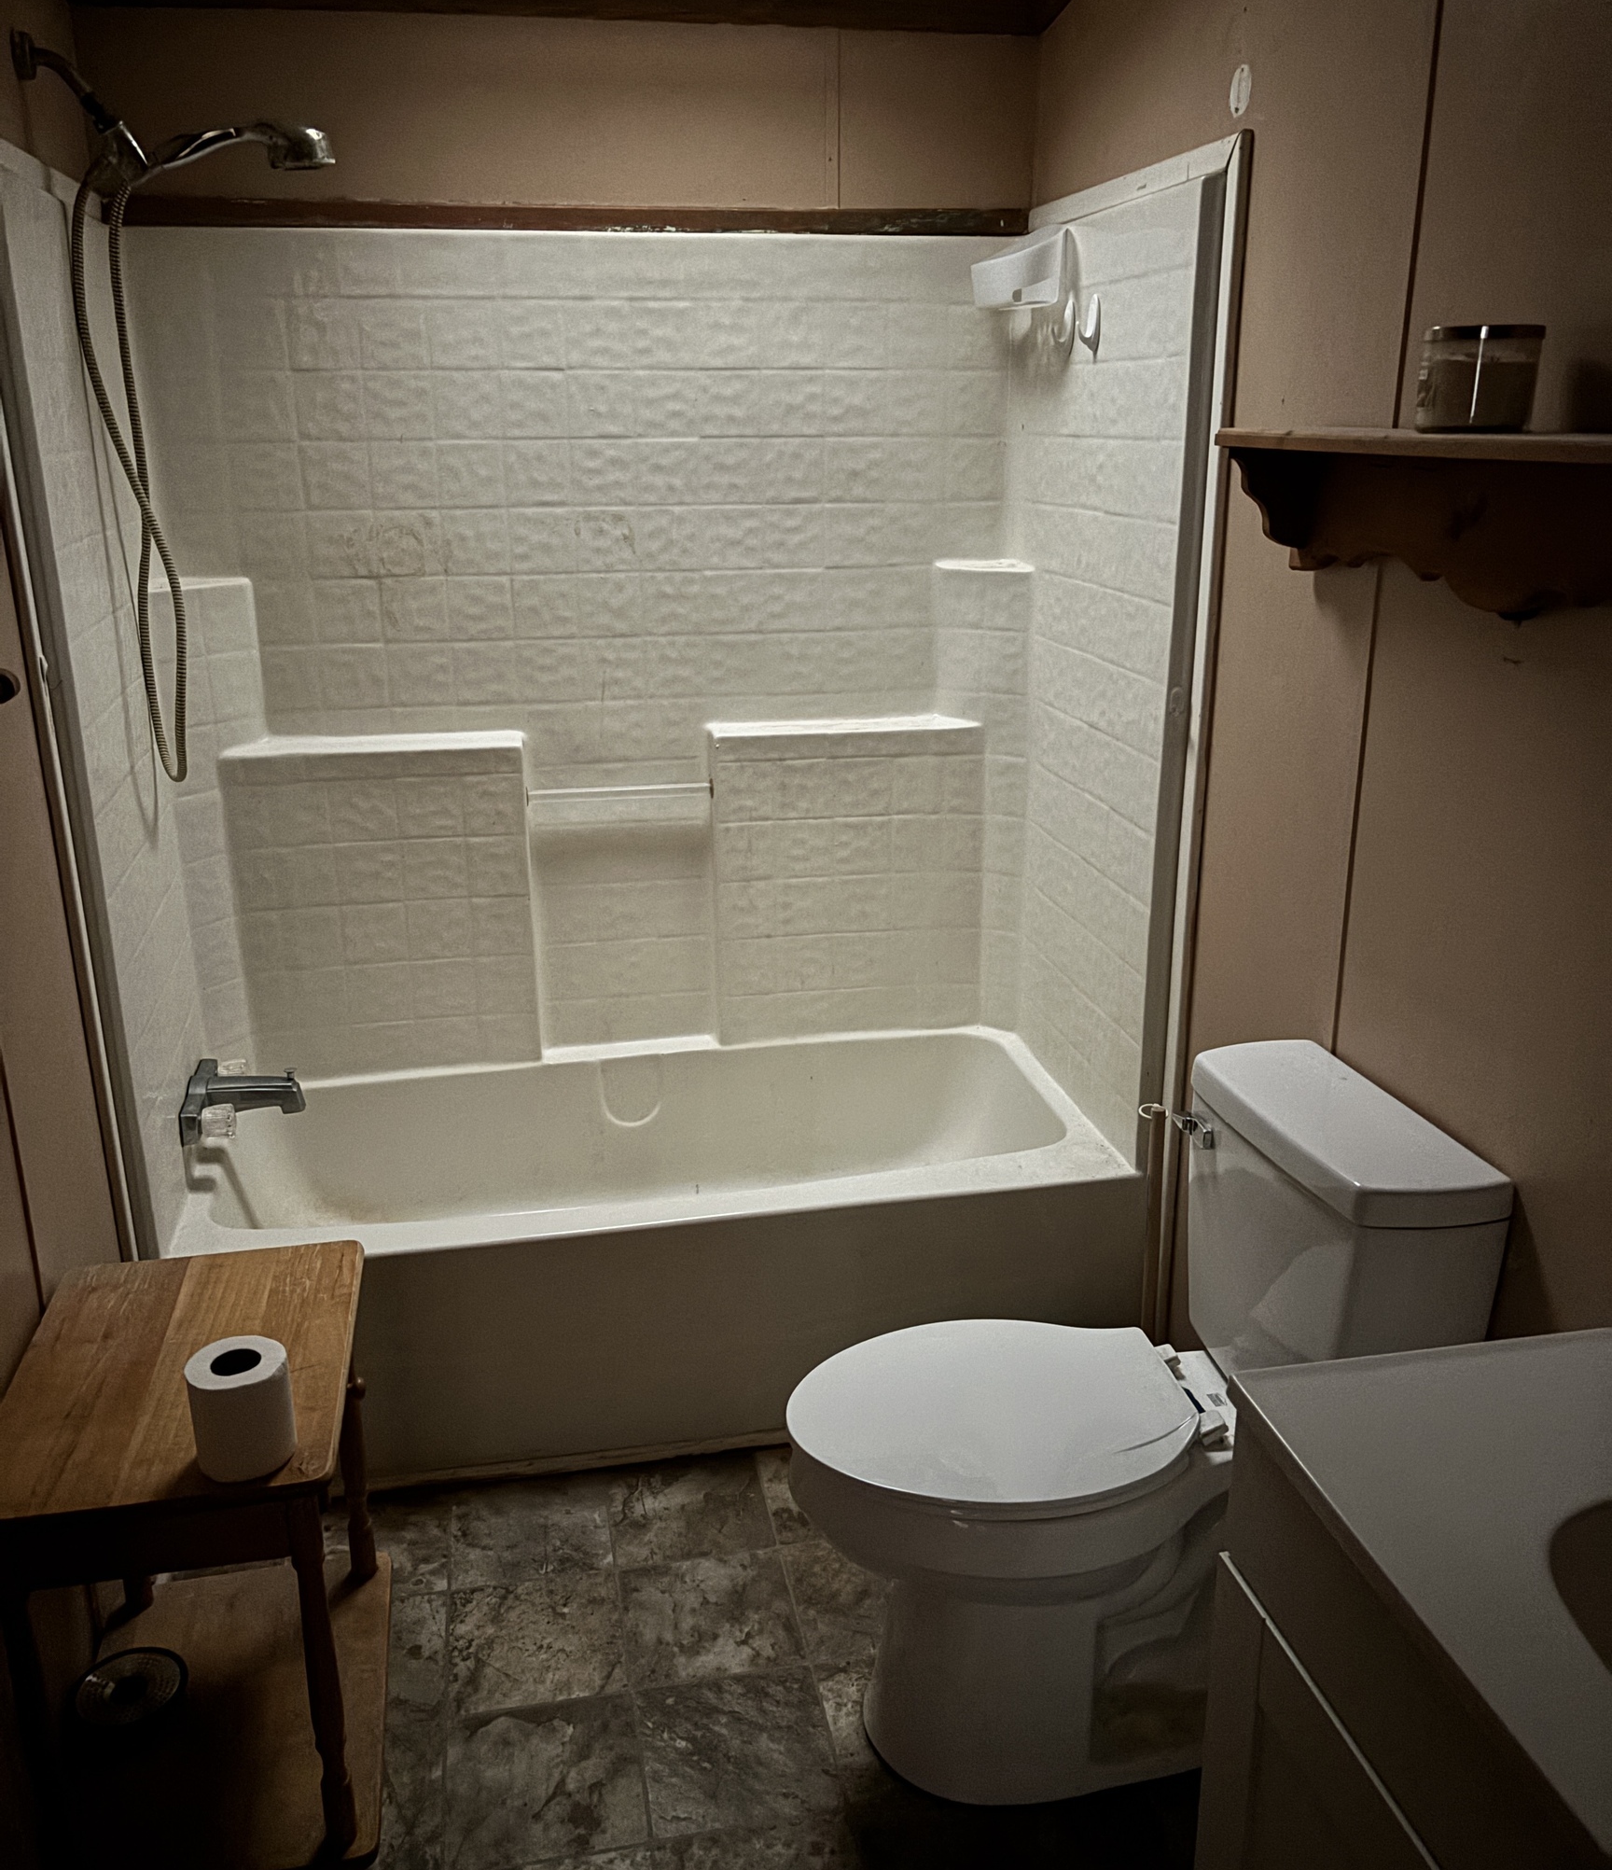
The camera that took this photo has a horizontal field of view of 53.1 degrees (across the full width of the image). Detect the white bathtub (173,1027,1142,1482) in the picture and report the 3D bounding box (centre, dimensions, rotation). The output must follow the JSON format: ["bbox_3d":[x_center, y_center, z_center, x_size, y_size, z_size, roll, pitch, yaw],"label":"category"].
[{"bbox_3d":[-0.254,0.505,2.789,1.490,0.378,0.770,-4,17,-10],"label":"white bathtub"}]

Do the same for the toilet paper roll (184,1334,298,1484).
[{"bbox_3d":[-0.544,0.457,1.557,0.095,0.101,0.095,-4,17,-10],"label":"toilet paper roll"}]

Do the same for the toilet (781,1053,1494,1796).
[{"bbox_3d":[0.329,0.574,1.851,0.706,0.754,0.428,-4,17,-10],"label":"toilet"}]

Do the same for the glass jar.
[{"bbox_3d":[0.628,-0.516,1.508,0.101,0.088,0.101,-1,16,0],"label":"glass jar"}]

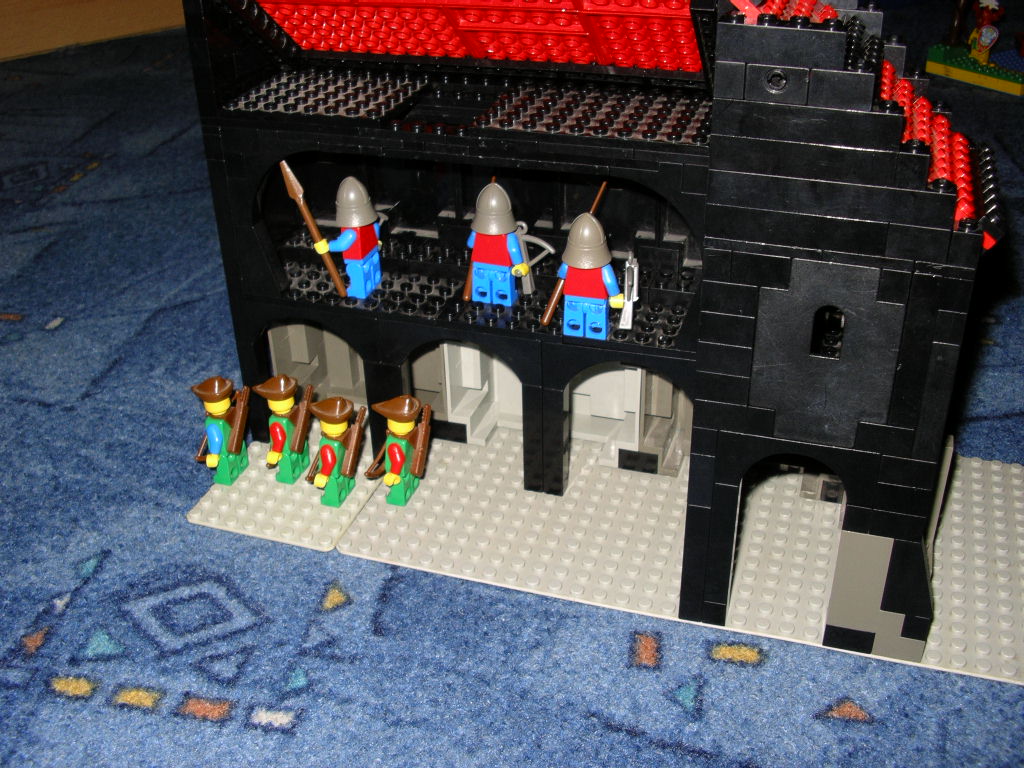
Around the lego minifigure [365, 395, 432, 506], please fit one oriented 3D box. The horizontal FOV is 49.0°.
[{"bbox_3d":[-0.042,0.024,0.431,0.025,0.045,0.025,8,31,16],"label":"lego minifigure"}]

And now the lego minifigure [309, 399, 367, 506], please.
[{"bbox_3d":[-0.068,0.024,0.431,0.025,0.045,0.025,8,31,16],"label":"lego minifigure"}]

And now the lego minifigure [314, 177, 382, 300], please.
[{"bbox_3d":[-0.060,-0.057,0.430,0.022,0.045,0.025,8,31,16],"label":"lego minifigure"}]

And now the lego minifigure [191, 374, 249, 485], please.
[{"bbox_3d":[-0.114,0.017,0.445,0.025,0.045,0.025,8,31,16],"label":"lego minifigure"}]

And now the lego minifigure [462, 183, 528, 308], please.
[{"bbox_3d":[-0.006,-0.053,0.421,0.025,0.046,0.022,8,31,16],"label":"lego minifigure"}]

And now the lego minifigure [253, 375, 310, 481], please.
[{"bbox_3d":[-0.089,0.016,0.446,0.025,0.045,0.025,8,31,16],"label":"lego minifigure"}]

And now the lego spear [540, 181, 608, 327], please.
[{"bbox_3d":[0.023,-0.048,0.409,0.003,0.057,0.006,24,0,0],"label":"lego spear"}]

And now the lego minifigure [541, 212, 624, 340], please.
[{"bbox_3d":[0.028,-0.039,0.396,0.025,0.045,0.022,8,31,16],"label":"lego minifigure"}]

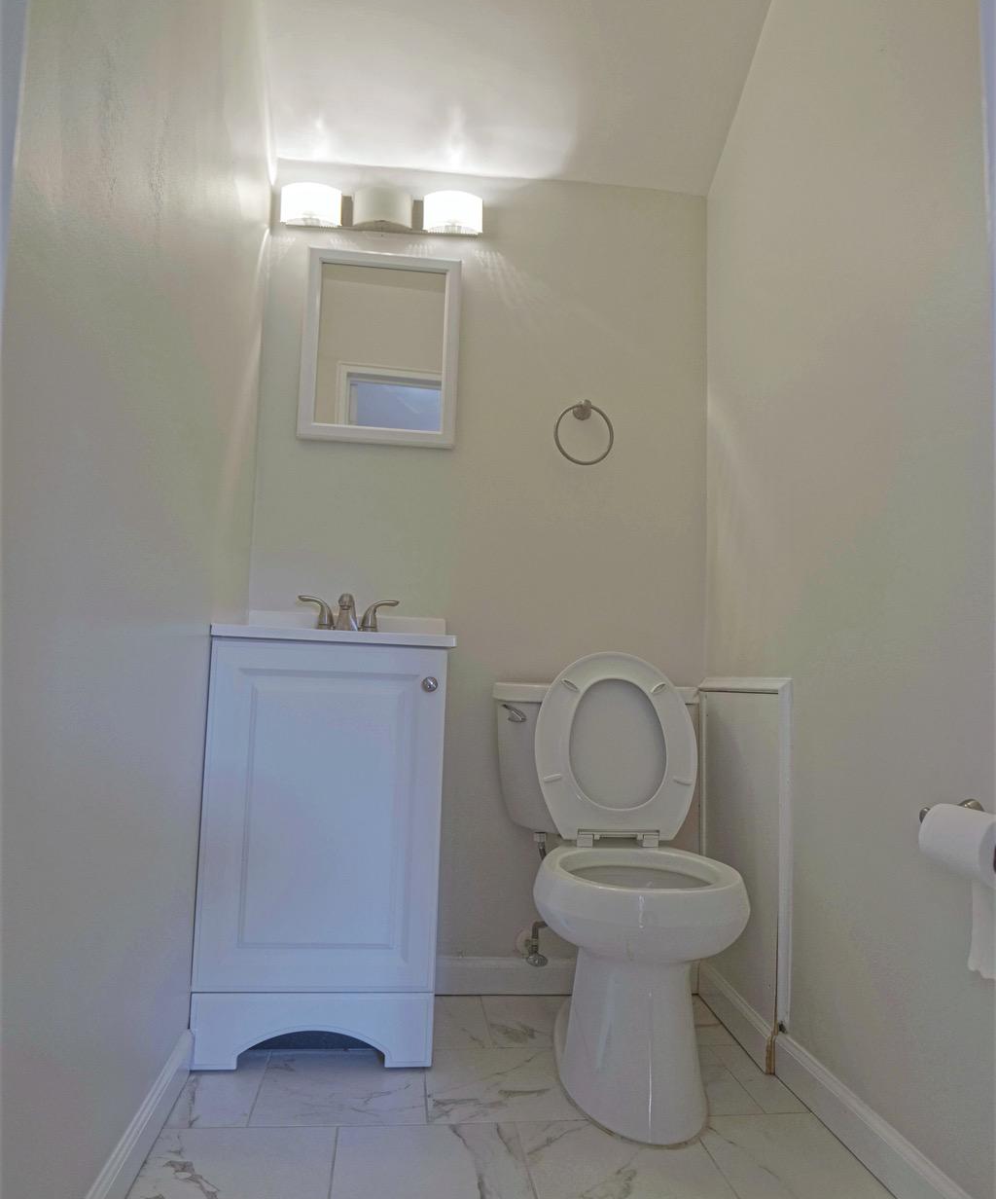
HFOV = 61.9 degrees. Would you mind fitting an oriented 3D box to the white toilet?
[{"bbox_3d":[0.244,0.518,1.690,0.458,0.827,0.740,3,-6,-7],"label":"white toilet"}]

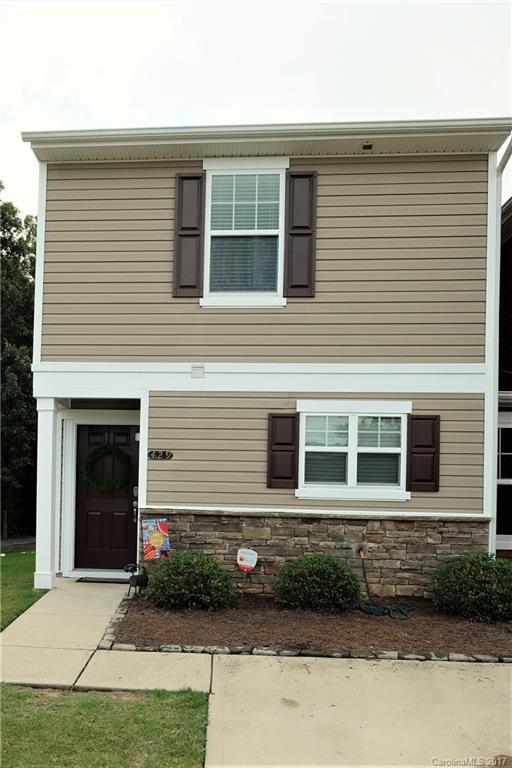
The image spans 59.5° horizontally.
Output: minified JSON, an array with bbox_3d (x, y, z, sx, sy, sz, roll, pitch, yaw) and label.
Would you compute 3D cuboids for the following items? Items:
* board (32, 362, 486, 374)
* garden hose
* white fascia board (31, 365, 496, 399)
[{"bbox_3d":[-0.034,-0.200,5.357,5.450,0.125,0.060,1,-1,3],"label":"board"},{"bbox_3d":[1.416,2.185,4.967,0.568,0.582,0.520,1,-1,3],"label":"garden hose"},{"bbox_3d":[-0.025,0.028,5.368,5.440,0.290,0.060,1,-1,3],"label":"white fascia board"}]

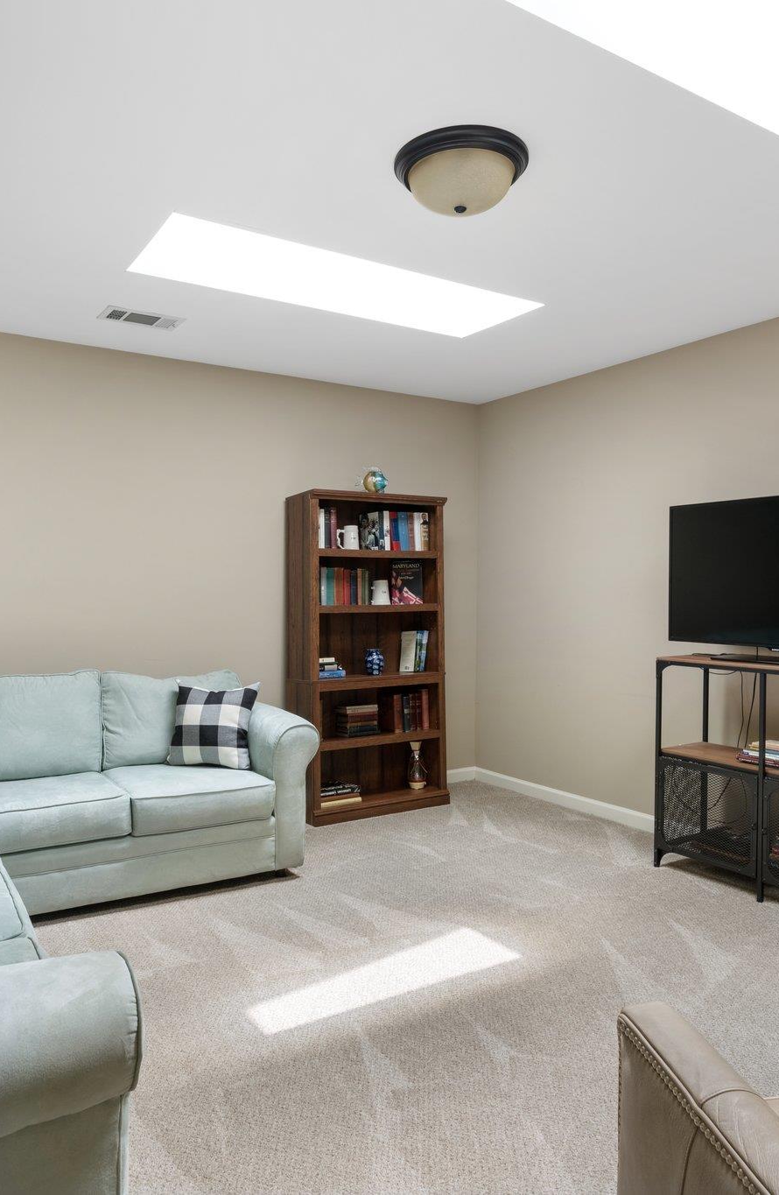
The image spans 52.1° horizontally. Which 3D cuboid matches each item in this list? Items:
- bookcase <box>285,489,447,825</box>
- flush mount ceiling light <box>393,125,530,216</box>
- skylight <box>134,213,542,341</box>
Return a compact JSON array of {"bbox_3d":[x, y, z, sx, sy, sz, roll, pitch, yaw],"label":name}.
[{"bbox_3d":[-0.117,0.325,4.610,0.875,1.780,0.360,-1,1,-30],"label":"bookcase"},{"bbox_3d":[0.205,-1.160,2.249,0.373,0.156,0.373,0,1,0],"label":"flush mount ceiling light"},{"bbox_3d":[-0.168,-1.279,3.222,1.605,0.080,0.555,-1,1,-34],"label":"skylight"}]

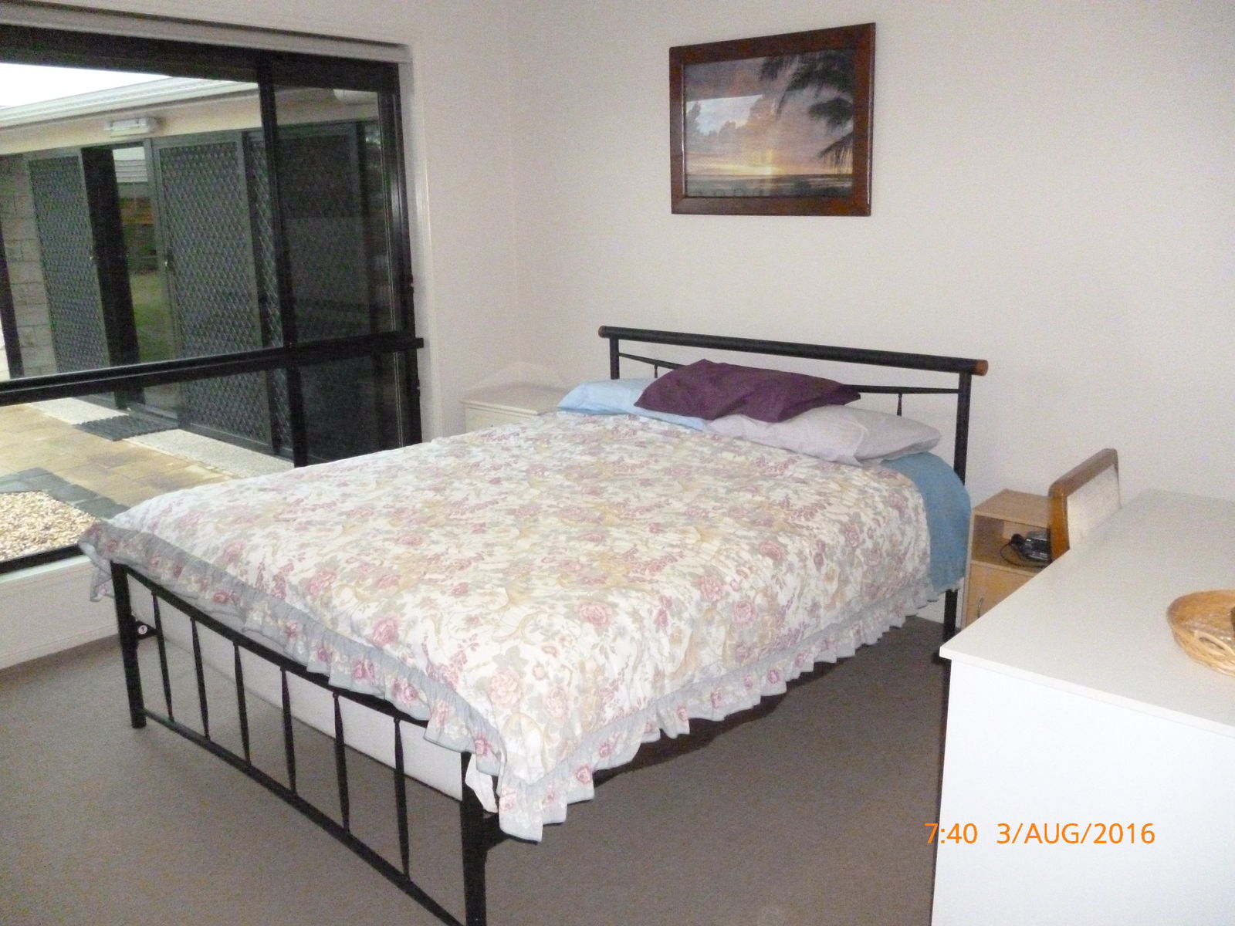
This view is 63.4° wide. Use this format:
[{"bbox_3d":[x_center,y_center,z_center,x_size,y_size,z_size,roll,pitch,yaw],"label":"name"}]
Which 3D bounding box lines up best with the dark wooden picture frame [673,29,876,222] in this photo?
[{"bbox_3d":[0.538,-1.220,3.643,0.849,0.609,0.030,12,19,40],"label":"dark wooden picture frame"}]

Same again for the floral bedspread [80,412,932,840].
[{"bbox_3d":[-0.239,0.264,2.942,1.715,0.395,1.860,12,19,40],"label":"floral bedspread"}]

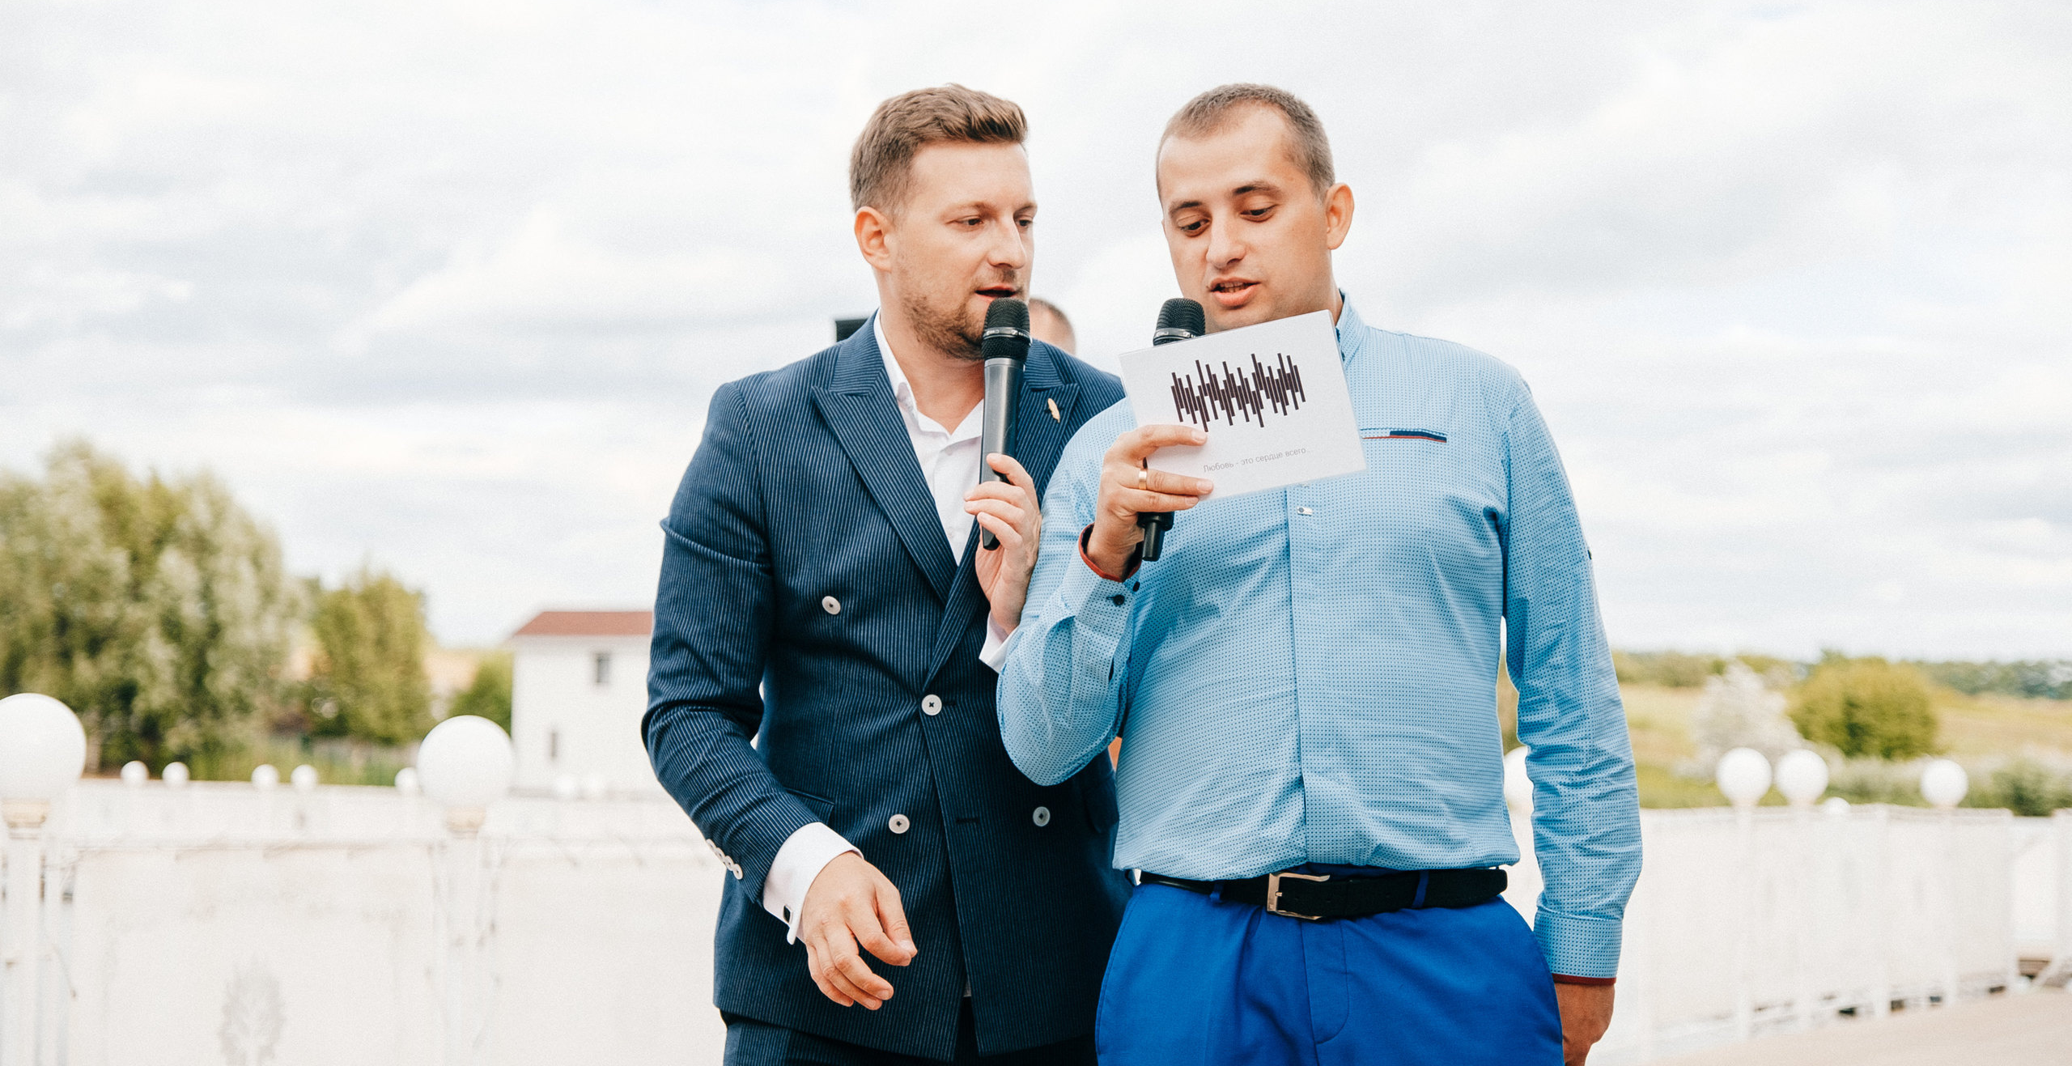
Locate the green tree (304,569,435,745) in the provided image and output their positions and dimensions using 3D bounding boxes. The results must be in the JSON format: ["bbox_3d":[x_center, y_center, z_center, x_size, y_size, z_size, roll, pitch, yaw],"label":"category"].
[{"bbox_3d":[-22.990,4.326,145.000,4.600,6.200,4.600,1,-4,-9],"label":"green tree"}]

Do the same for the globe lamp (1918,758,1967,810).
[{"bbox_3d":[5.123,1.417,23.700,0.270,0.280,0.270,0,-4,12],"label":"globe lamp"}]

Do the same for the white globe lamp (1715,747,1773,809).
[{"bbox_3d":[3.203,1.102,19.000,0.250,0.265,0.250,1,-4,0],"label":"white globe lamp"}]

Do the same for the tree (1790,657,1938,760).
[{"bbox_3d":[30.547,6.505,155.000,5.400,4.000,5.200,0,-4,11],"label":"tree"}]

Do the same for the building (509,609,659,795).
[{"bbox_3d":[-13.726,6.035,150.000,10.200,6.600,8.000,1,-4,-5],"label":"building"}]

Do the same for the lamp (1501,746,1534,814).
[{"bbox_3d":[2.085,1.040,17.800,0.270,0.285,0.270,0,-4,7],"label":"lamp"}]

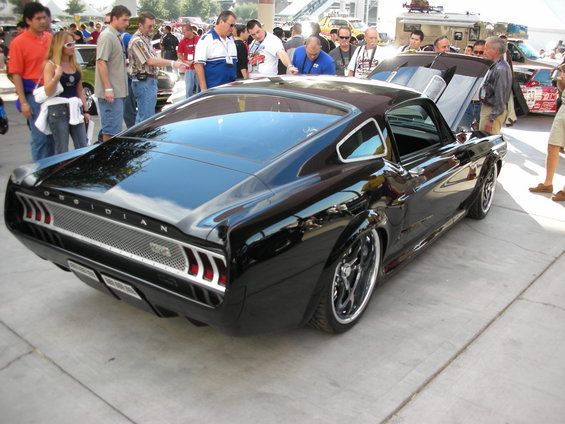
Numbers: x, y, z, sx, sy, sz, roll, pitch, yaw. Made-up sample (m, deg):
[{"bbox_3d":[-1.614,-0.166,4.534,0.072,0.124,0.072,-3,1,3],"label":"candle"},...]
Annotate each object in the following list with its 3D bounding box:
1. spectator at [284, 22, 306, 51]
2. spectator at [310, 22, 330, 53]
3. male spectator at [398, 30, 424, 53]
[{"bbox_3d":[0.213,-2.831,11.473,0.540,1.820,0.380,-9,20,-29],"label":"spectator"},{"bbox_3d":[0.659,-2.710,11.073,0.540,1.820,0.380,-4,18,-17],"label":"spectator"},{"bbox_3d":[1.640,-1.526,7.651,0.520,1.740,0.360,10,19,24],"label":"male spectator"}]

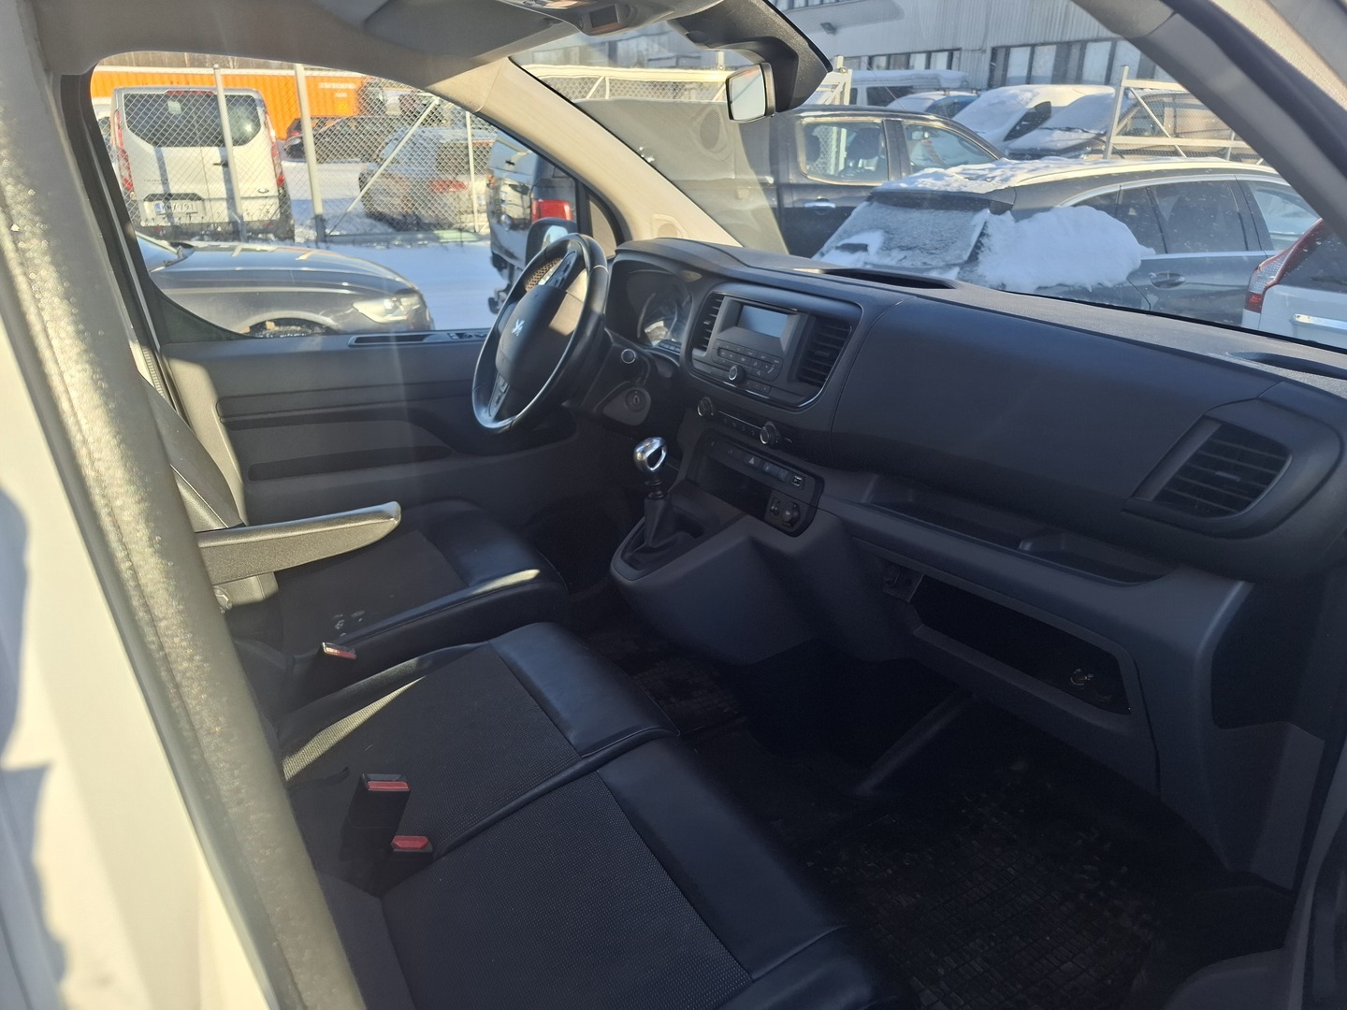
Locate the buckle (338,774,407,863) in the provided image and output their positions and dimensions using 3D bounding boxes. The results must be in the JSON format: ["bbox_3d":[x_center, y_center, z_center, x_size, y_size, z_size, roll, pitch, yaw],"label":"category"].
[{"bbox_3d":[-0.350,0.367,1.050,0.052,0.100,0.032,12,13,-35],"label":"buckle"}]

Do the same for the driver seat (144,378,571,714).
[{"bbox_3d":[-0.657,-0.081,1.484,0.860,1.140,0.520,-12,26,-28],"label":"driver seat"}]

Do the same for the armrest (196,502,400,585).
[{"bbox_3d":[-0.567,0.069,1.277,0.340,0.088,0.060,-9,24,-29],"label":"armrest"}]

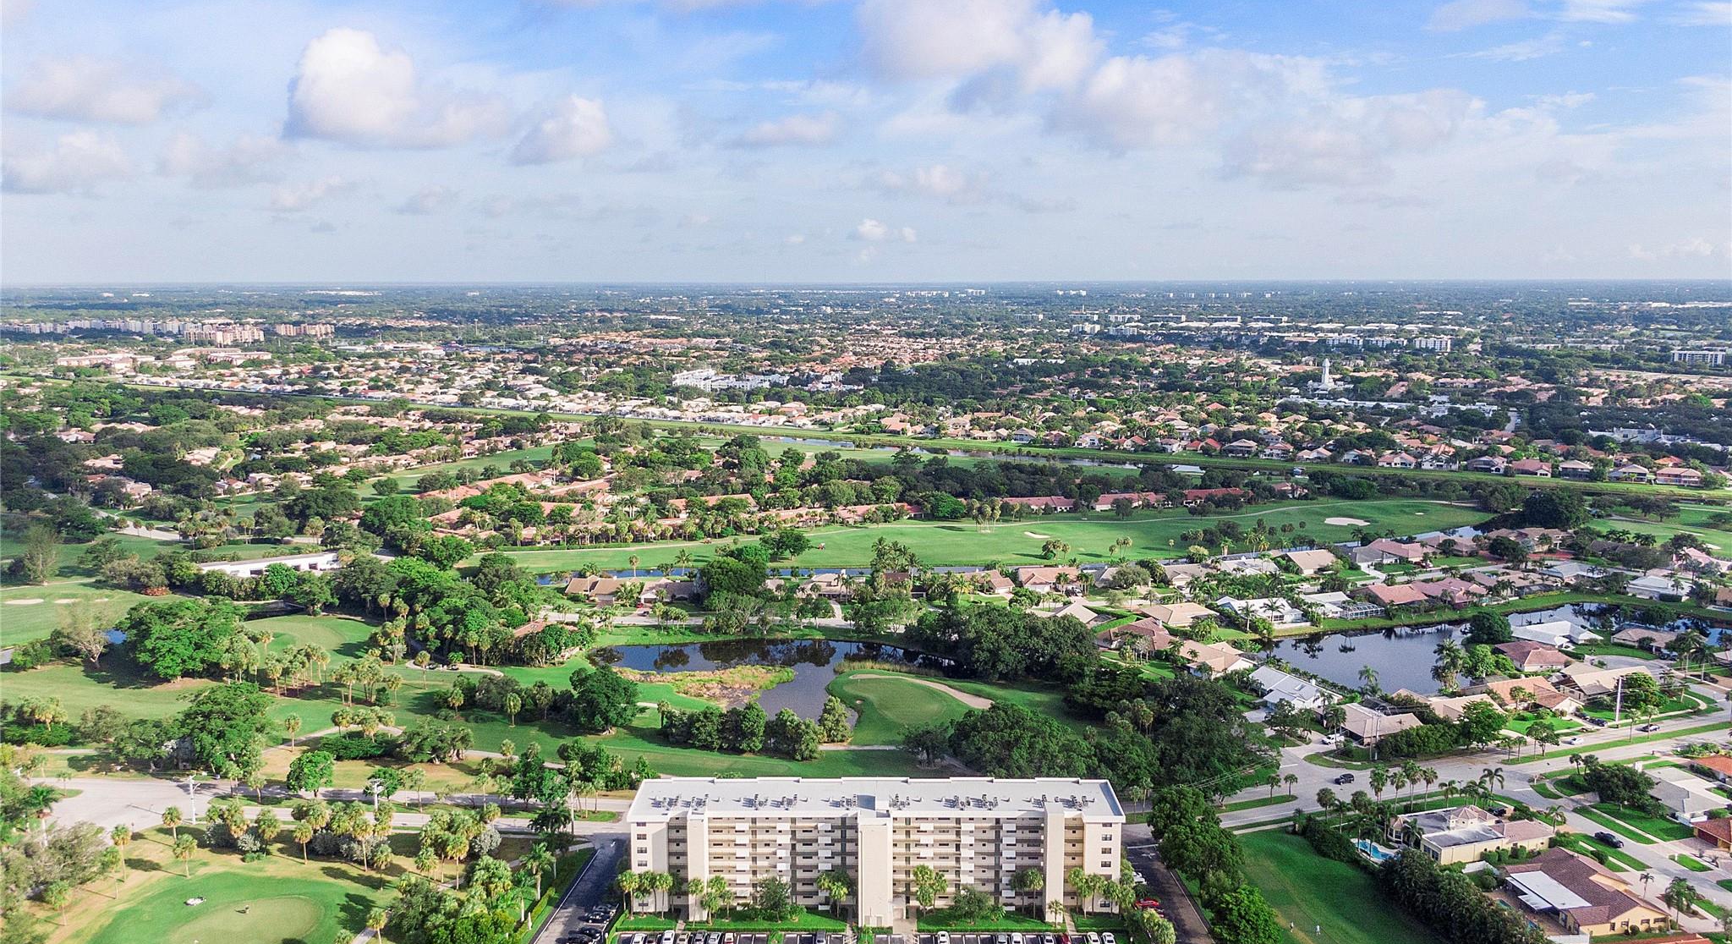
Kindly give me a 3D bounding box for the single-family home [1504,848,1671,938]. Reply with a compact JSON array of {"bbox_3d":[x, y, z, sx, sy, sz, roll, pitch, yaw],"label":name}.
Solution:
[{"bbox_3d":[137.220,80.630,232.400,24.000,5.000,23.850,-2,10,-11],"label":"single-family home"}]

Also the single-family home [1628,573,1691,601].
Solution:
[{"bbox_3d":[301.676,43.452,456.546,20.000,5.600,18.500,-9,13,-42],"label":"single-family home"}]

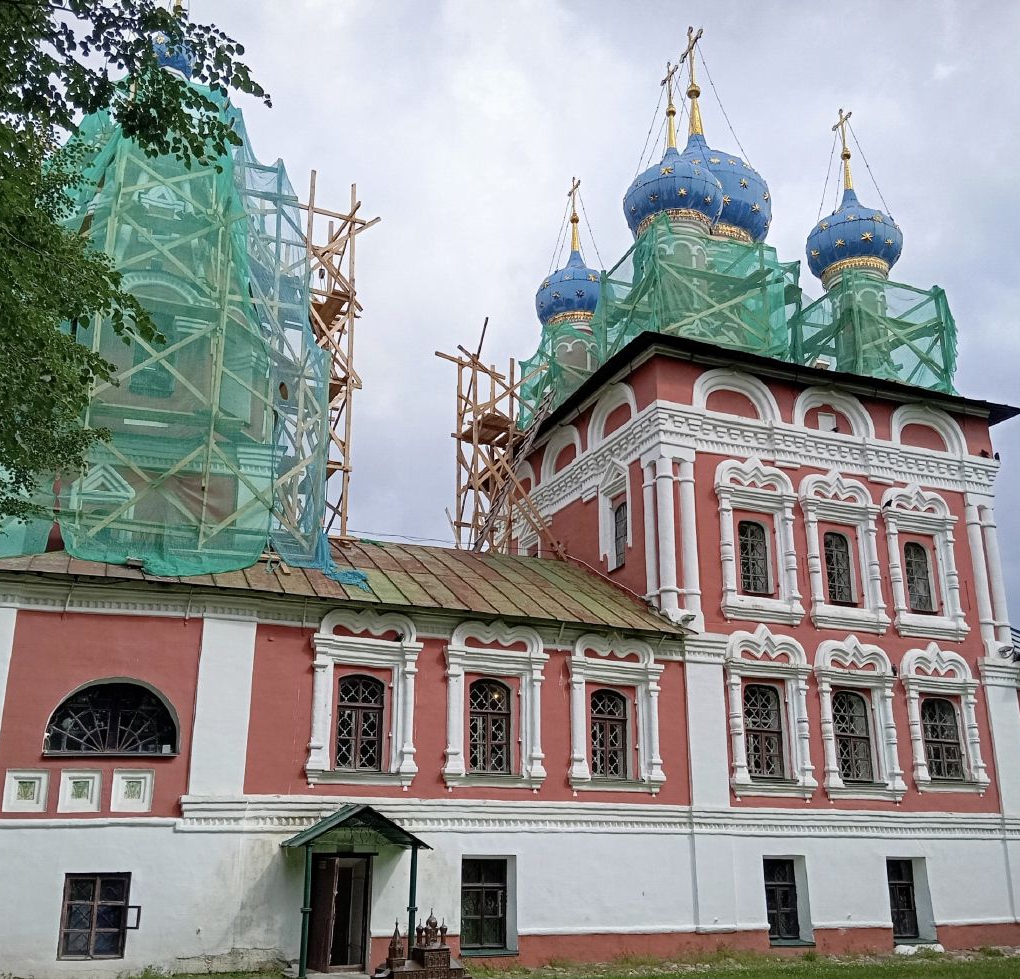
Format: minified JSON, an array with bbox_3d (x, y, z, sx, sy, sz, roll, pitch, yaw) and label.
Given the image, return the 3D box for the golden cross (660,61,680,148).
[{"bbox_3d":[4.443,-10.677,29.162,0.320,2.880,1.000,8,-20,-21],"label":"golden cross"}]

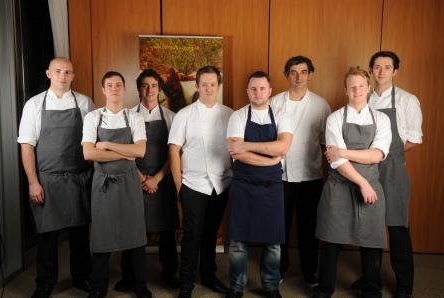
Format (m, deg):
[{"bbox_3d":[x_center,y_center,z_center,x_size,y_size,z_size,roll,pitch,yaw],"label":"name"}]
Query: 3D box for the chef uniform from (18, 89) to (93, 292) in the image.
[{"bbox_3d":[-1.289,0.326,3.694,0.550,1.586,0.380,-2,9,-14],"label":"chef uniform"}]

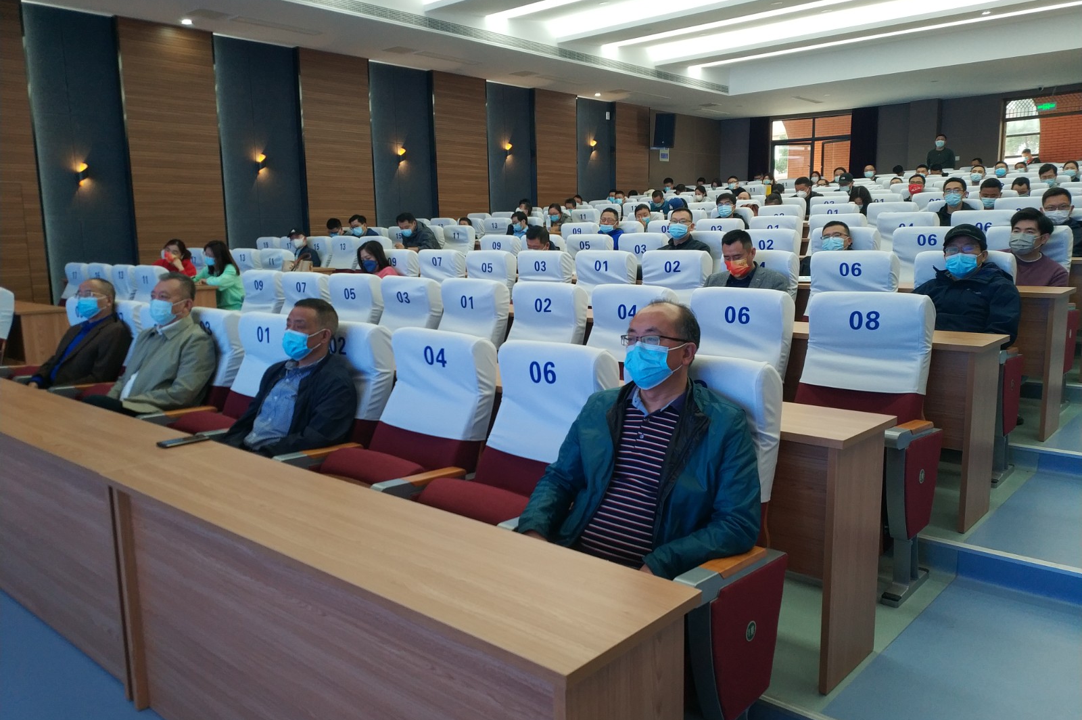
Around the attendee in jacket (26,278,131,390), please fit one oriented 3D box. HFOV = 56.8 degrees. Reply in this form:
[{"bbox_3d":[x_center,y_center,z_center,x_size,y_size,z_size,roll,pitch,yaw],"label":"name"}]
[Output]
[{"bbox_3d":[-2.745,0.135,5.835,0.570,1.190,0.800,7,11,44],"label":"attendee in jacket"}]

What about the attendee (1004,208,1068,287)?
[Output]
[{"bbox_3d":[2.629,-0.273,5.524,0.536,1.133,0.728,7,12,41],"label":"attendee"}]

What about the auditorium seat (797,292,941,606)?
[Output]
[{"bbox_3d":[1.110,0.269,3.681,0.610,1.020,0.660,6,11,41],"label":"auditorium seat"}]

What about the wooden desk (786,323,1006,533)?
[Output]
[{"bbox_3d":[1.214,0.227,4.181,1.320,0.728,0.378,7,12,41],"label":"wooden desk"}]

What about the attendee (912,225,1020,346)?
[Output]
[{"bbox_3d":[1.808,-0.032,4.478,0.556,1.149,0.749,7,12,41],"label":"attendee"}]

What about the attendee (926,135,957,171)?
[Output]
[{"bbox_3d":[6.698,-2.924,16.798,0.500,1.680,0.340,4,10,34],"label":"attendee"}]

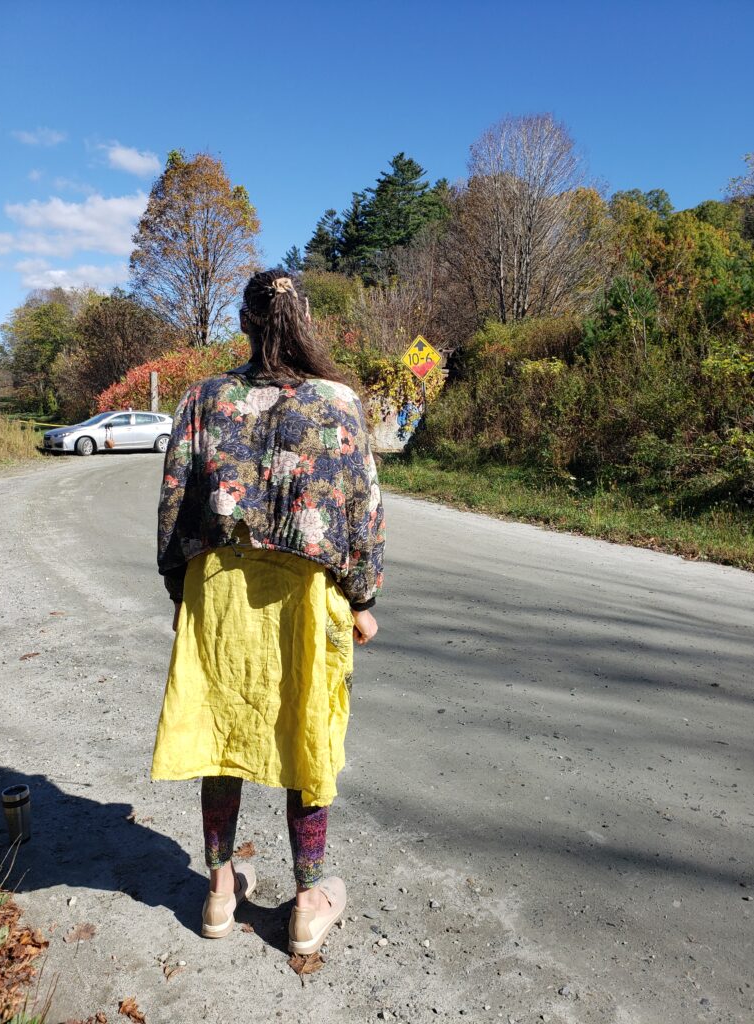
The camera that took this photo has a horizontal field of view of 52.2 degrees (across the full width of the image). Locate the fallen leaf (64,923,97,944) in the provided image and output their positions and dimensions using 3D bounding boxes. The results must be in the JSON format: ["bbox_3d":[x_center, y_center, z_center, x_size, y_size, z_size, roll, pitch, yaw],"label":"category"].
[{"bbox_3d":[-0.769,1.085,1.994,0.085,0.012,0.075,0,7,0],"label":"fallen leaf"}]

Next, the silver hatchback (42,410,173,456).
[{"bbox_3d":[-8.900,-2.710,26.200,4.450,1.480,1.775,-6,10,-40],"label":"silver hatchback"}]

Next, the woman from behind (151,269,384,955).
[{"bbox_3d":[-0.274,0.254,1.952,0.540,1.670,0.380,0,7,2],"label":"woman from behind"}]

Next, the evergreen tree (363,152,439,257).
[{"bbox_3d":[1.599,-16.519,53.333,7.000,16.000,7.000,0,7,0],"label":"evergreen tree"}]

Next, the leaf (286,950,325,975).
[{"bbox_3d":[-0.174,1.095,1.879,0.092,0.022,0.075,0,7,0],"label":"leaf"}]

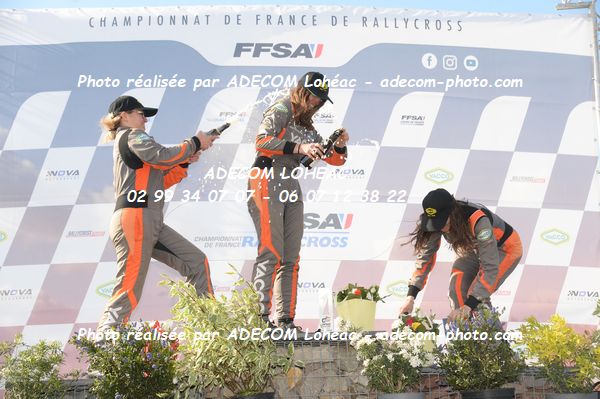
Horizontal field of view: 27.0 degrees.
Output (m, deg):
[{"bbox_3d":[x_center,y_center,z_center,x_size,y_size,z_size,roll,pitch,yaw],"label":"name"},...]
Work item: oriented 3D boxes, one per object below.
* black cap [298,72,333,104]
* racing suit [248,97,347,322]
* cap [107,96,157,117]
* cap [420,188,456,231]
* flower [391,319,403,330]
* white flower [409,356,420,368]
[{"bbox_3d":[0.095,-0.659,7.450,0.275,0.135,0.180,37,13,34],"label":"black cap"},{"bbox_3d":[-0.009,0.042,7.460,0.420,1.370,0.520,-9,-14,42],"label":"racing suit"},{"bbox_3d":[-0.973,-0.542,7.300,0.280,0.130,0.180,1,-7,-12],"label":"cap"},{"bbox_3d":[0.777,0.045,7.200,0.180,0.145,0.270,-8,31,33],"label":"cap"},{"bbox_3d":[0.552,0.716,7.150,0.065,0.062,0.060,0,-10,0],"label":"flower"},{"bbox_3d":[0.622,0.885,6.780,0.063,0.060,0.055,-1,-7,6],"label":"white flower"}]

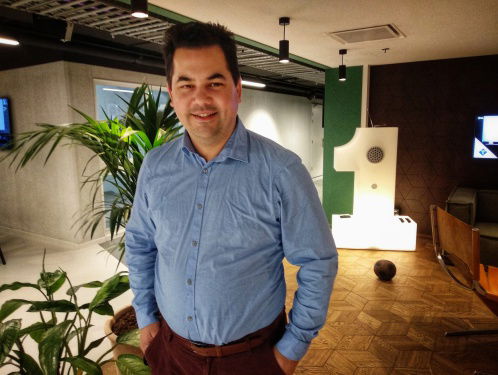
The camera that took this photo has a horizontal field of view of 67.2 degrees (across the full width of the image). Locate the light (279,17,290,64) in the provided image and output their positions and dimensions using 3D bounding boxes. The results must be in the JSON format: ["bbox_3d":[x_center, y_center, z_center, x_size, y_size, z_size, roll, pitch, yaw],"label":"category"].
[{"bbox_3d":[0.304,-1.249,3.185,0.091,0.371,0.091,-1,9,0],"label":"light"}]

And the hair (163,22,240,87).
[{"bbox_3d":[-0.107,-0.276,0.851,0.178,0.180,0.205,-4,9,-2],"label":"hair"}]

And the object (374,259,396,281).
[{"bbox_3d":[1.454,0.886,3.989,0.241,0.241,0.241,5,11,31],"label":"object"}]

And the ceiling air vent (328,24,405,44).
[{"bbox_3d":[1.201,-1.545,3.820,0.640,0.050,0.640,5,11,31],"label":"ceiling air vent"}]

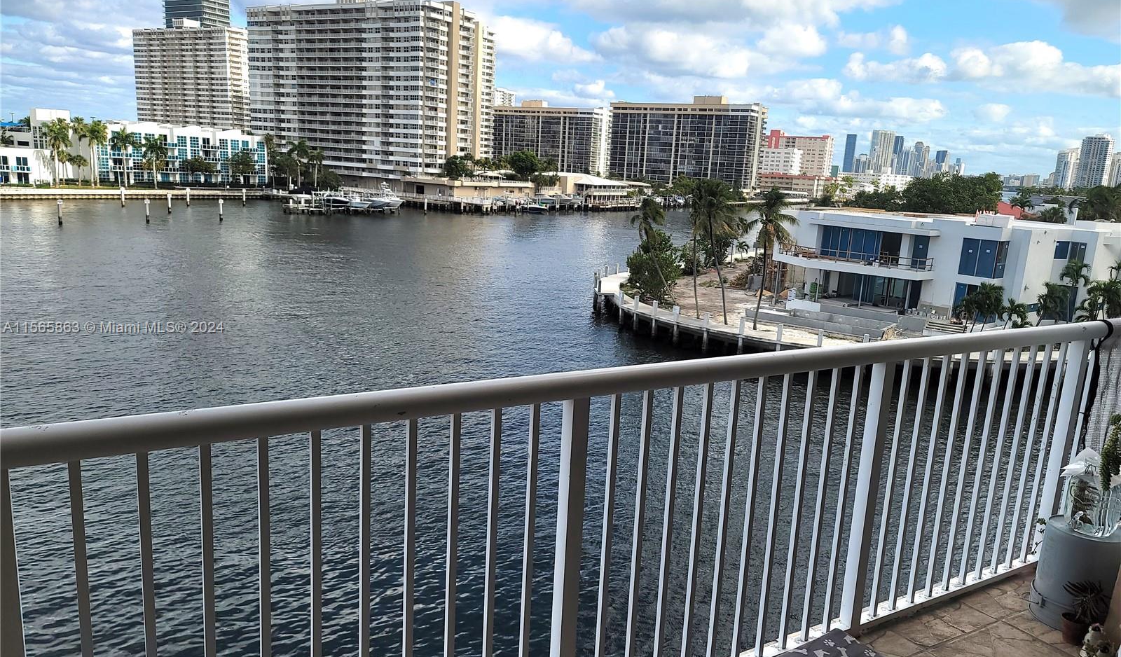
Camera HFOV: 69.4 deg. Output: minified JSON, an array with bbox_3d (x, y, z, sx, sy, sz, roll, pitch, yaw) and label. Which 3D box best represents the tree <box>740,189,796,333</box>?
[{"bbox_3d":[17.195,-5.724,67.208,4.700,11.988,4.700,3,12,0],"label":"tree"}]

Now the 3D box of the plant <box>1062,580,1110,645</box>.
[{"bbox_3d":[1.926,1.033,2.970,0.170,0.238,0.170,3,12,0],"label":"plant"}]

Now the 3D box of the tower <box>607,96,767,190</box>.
[{"bbox_3d":[63.276,-92.838,403.931,73.000,44.500,27.000,9,14,26],"label":"tower"}]

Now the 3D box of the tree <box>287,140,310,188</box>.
[{"bbox_3d":[-73.233,-45.949,226.789,6.000,13.966,5.800,3,12,0],"label":"tree"}]

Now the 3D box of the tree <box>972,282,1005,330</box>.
[{"bbox_3d":[36.528,-1.589,68.981,2.900,4.790,2.800,3,12,0],"label":"tree"}]

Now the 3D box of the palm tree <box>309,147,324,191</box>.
[{"bbox_3d":[-69.094,-45.301,229.336,4.500,12.065,4.500,3,12,0],"label":"palm tree"}]

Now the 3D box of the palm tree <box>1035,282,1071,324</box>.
[{"bbox_3d":[43.718,-1.830,71.973,3.000,4.758,2.900,3,12,0],"label":"palm tree"}]

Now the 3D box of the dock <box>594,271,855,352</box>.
[{"bbox_3d":[11.017,-1.899,78.831,11.500,2.300,38.000,-2,13,-23],"label":"dock"}]

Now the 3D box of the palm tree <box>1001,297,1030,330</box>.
[{"bbox_3d":[39.344,-1.020,70.144,2.600,3.486,2.600,3,12,0],"label":"palm tree"}]

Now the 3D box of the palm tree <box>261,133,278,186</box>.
[{"bbox_3d":[-81.862,-47.389,228.276,4.500,15.254,4.500,3,12,0],"label":"palm tree"}]

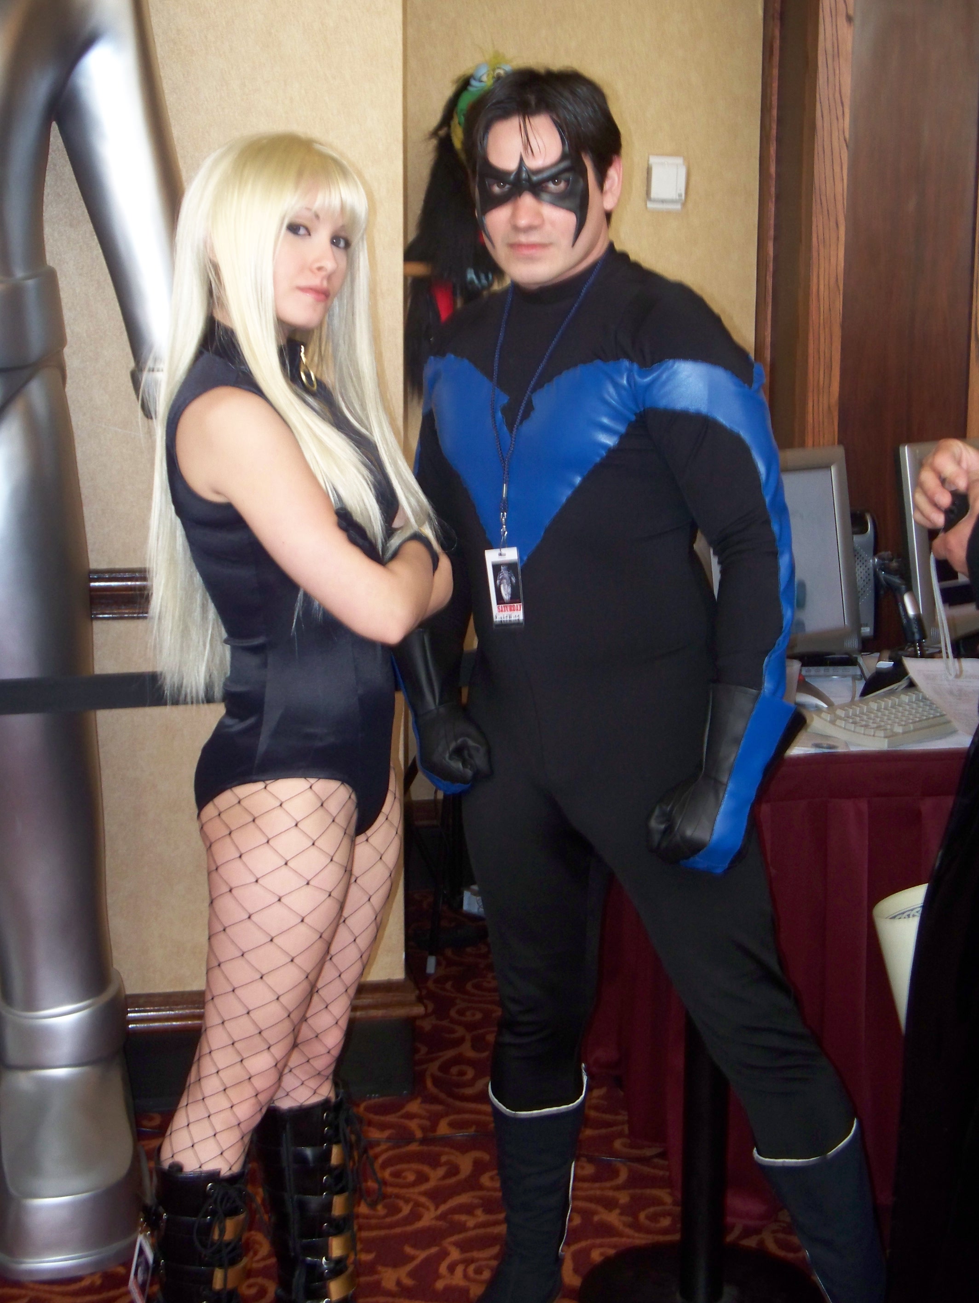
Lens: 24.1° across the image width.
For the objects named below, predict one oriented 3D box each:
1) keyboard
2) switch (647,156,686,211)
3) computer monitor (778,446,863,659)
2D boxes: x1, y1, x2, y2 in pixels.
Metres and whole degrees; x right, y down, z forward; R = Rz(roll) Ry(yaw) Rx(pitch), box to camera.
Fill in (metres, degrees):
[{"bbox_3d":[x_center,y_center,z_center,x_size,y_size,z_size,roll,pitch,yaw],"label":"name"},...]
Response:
[{"bbox_3d":[0.716,0.086,3.741,0.460,0.038,0.175,-11,19,-43],"label":"keyboard"},{"bbox_3d":[0.391,-1.026,5.041,0.078,0.117,0.030,-2,12,-9],"label":"switch"},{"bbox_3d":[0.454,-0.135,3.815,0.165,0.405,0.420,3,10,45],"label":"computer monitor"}]

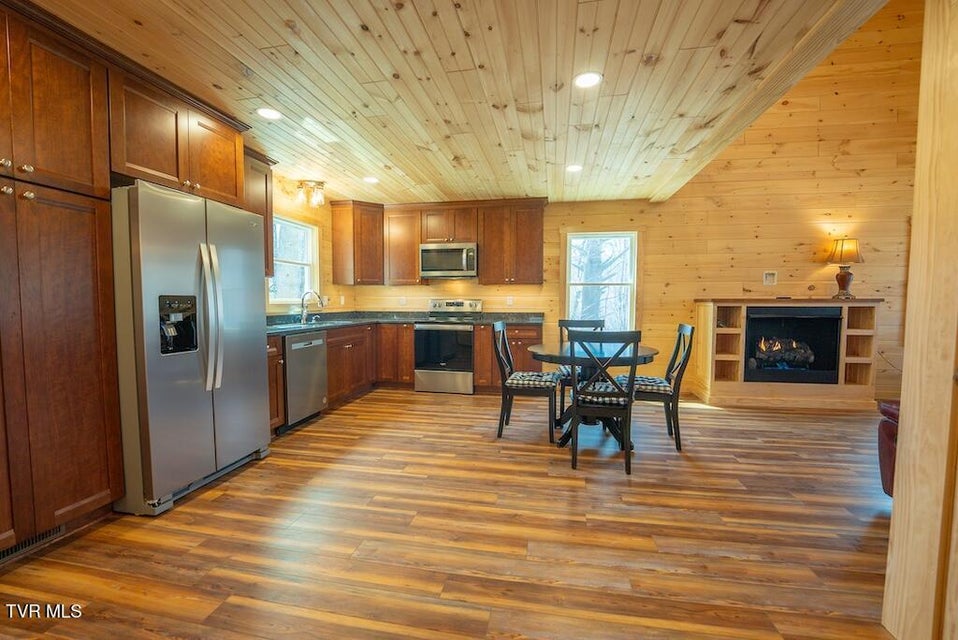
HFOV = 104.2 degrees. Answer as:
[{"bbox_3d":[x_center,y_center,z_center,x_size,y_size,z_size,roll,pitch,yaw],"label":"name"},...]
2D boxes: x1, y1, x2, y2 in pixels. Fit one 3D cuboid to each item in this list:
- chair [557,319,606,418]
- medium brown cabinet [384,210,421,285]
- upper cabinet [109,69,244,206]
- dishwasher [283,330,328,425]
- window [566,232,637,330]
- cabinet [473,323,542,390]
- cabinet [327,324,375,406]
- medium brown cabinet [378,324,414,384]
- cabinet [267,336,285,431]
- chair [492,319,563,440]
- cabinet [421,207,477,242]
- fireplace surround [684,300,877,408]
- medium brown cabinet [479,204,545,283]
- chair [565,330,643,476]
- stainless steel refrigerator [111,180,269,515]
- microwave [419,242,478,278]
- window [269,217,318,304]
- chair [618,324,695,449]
[{"bbox_3d":[1.004,0.515,3.629,0.475,0.985,0.520,1,3,10],"label":"chair"},{"bbox_3d":[-1.007,-1.000,5.225,0.535,1.035,0.322,1,3,10],"label":"medium brown cabinet"},{"bbox_3d":[-2.117,-1.057,2.377,0.602,0.525,0.890,1,3,10],"label":"upper cabinet"},{"bbox_3d":[-1.896,0.536,3.564,0.614,0.840,0.604,1,3,10],"label":"dishwasher"},{"bbox_3d":[1.621,-0.473,4.973,0.890,1.345,0.100,1,3,10],"label":"window"},{"bbox_3d":[0.411,0.496,4.902,0.846,0.885,0.595,1,3,10],"label":"cabinet"},{"bbox_3d":[-1.777,0.491,4.414,0.622,0.836,1.045,1,3,11],"label":"cabinet"},{"bbox_3d":[-1.022,0.452,5.169,0.556,0.836,0.607,1,3,11],"label":"medium brown cabinet"},{"bbox_3d":[-2.005,0.578,3.086,0.614,0.885,0.379,1,3,10],"label":"cabinet"},{"bbox_3d":[0.424,0.528,3.339,0.520,0.985,0.475,1,3,15],"label":"chair"},{"bbox_3d":[-0.353,-1.261,5.090,0.768,0.498,0.333,1,3,11],"label":"cabinet"},{"bbox_3d":[3.505,0.363,4.341,1.690,1.199,0.488,1,3,11],"label":"fireplace surround"},{"bbox_3d":[0.443,-0.993,4.942,0.857,1.064,0.343,1,3,11],"label":"medium brown cabinet"},{"bbox_3d":[0.888,0.558,2.759,0.465,0.970,0.517,1,3,11],"label":"chair"},{"bbox_3d":[-2.041,0.151,2.490,0.799,1.801,0.873,1,3,11],"label":"stainless steel refrigerator"},{"bbox_3d":[-0.362,-0.780,5.085,0.763,0.452,0.397,1,3,11],"label":"microwave"},{"bbox_3d":[-2.147,-0.664,4.301,0.109,0.975,0.900,1,3,11],"label":"window"},{"bbox_3d":[1.467,0.542,3.163,0.520,0.985,0.475,1,3,16],"label":"chair"}]

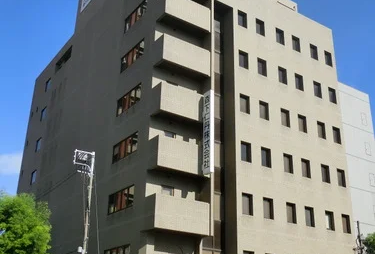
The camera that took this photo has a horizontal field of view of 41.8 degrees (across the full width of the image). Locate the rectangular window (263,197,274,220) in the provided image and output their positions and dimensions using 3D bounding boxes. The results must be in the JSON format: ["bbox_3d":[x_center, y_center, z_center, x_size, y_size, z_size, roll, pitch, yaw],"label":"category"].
[{"bbox_3d":[5.377,5.499,33.096,0.875,1.358,0.214,16,-27,-31],"label":"rectangular window"}]

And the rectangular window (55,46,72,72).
[{"bbox_3d":[-13.016,-7.044,52.027,0.300,1.294,4.461,16,-27,-31],"label":"rectangular window"}]

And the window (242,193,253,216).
[{"bbox_3d":[3.677,4.810,30.599,0.828,1.295,0.200,16,-27,-31],"label":"window"}]

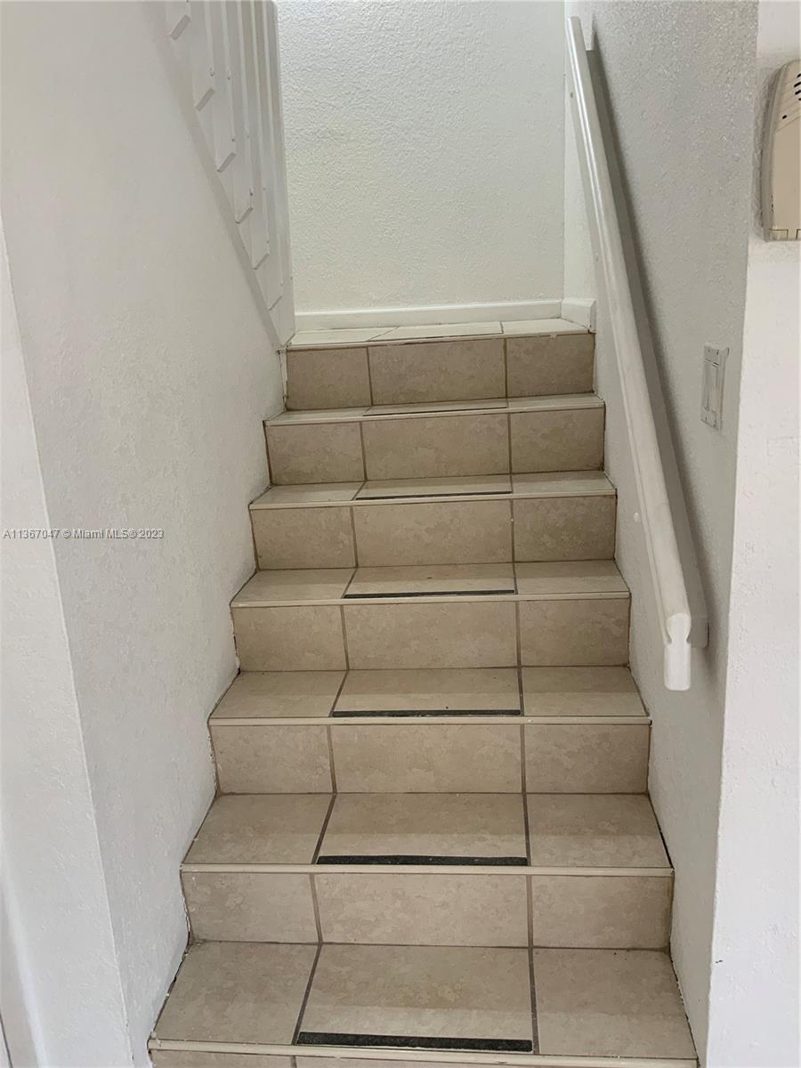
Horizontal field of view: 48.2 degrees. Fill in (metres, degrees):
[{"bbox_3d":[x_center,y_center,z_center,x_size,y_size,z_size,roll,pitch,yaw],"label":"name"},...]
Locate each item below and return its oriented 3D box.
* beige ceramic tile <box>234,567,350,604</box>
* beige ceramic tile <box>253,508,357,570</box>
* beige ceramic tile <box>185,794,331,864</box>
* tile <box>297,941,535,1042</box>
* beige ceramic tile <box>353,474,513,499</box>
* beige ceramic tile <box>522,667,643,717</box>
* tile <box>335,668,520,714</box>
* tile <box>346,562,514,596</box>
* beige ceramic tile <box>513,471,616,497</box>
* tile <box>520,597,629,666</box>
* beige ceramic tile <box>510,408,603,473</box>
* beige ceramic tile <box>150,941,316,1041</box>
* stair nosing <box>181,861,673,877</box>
[{"bbox_3d":[-0.265,0.135,2.305,0.268,0.012,0.246,-2,16,7],"label":"beige ceramic tile"},{"bbox_3d":[-0.263,0.010,2.464,0.272,0.171,0.010,-2,16,7],"label":"beige ceramic tile"},{"bbox_3d":[-0.300,0.641,1.949,0.272,0.010,0.257,-2,16,7],"label":"beige ceramic tile"},{"bbox_3d":[0.037,0.863,1.667,0.413,0.012,0.246,-2,16,7],"label":"tile"},{"bbox_3d":[0.097,-0.129,2.526,0.421,0.010,0.254,-2,16,7],"label":"beige ceramic tile"},{"bbox_3d":[0.424,0.371,2.107,0.270,0.010,0.254,-2,16,7],"label":"beige ceramic tile"},{"bbox_3d":[0.069,0.383,2.149,0.426,0.010,0.254,-2,16,7],"label":"tile"},{"bbox_3d":[0.080,0.123,2.266,0.413,0.012,0.246,-2,16,7],"label":"tile"},{"bbox_3d":[0.436,-0.135,2.423,0.261,0.012,0.243,-2,16,7],"label":"beige ceramic tile"},{"bbox_3d":[0.432,0.243,2.208,0.270,0.175,0.010,-2,16,7],"label":"tile"},{"bbox_3d":[0.462,-0.270,2.623,0.270,0.179,0.010,-2,16,7],"label":"beige ceramic tile"},{"bbox_3d":[-0.322,0.907,1.774,0.278,0.010,0.255,-2,16,7],"label":"beige ceramic tile"},{"bbox_3d":[0.035,0.655,1.740,0.956,0.015,0.016,-2,16,7],"label":"stair nosing"}]

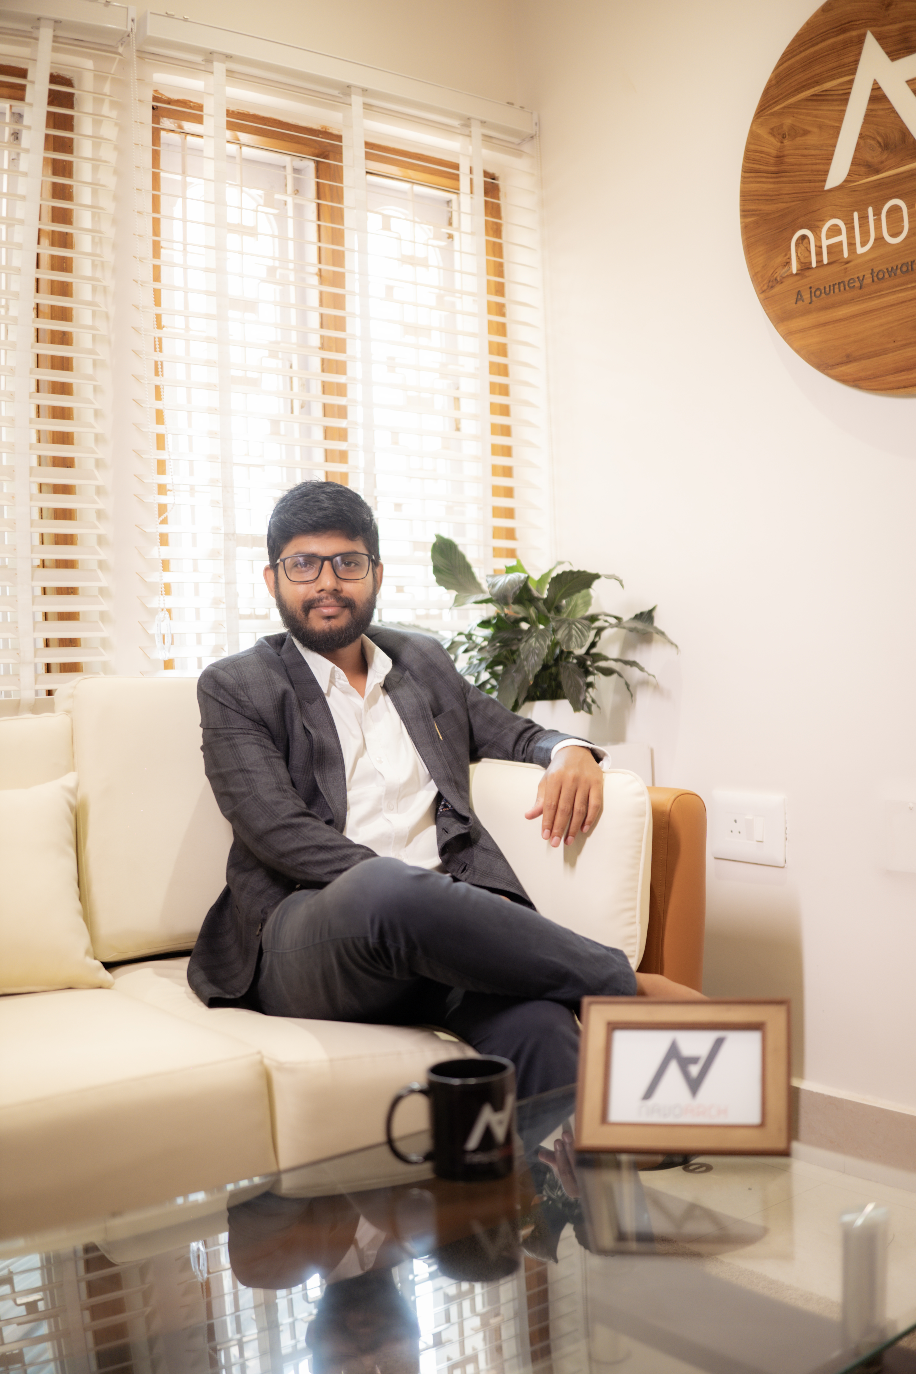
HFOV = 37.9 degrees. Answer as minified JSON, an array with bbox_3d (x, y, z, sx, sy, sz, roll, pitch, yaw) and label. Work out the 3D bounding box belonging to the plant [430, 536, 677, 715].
[{"bbox_3d":[0.151,-0.083,2.440,0.480,0.390,0.450,-2,0,0],"label":"plant"}]

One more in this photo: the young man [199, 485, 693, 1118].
[{"bbox_3d":[-0.029,0.261,1.871,0.610,1.190,0.880,-2,0,-30],"label":"young man"}]

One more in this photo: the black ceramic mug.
[{"bbox_3d":[-0.005,0.399,1.231,0.118,0.096,0.080,-2,0,-12],"label":"black ceramic mug"}]

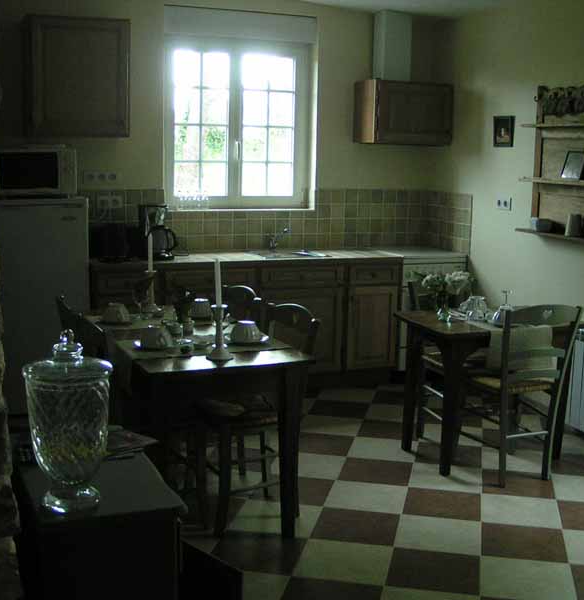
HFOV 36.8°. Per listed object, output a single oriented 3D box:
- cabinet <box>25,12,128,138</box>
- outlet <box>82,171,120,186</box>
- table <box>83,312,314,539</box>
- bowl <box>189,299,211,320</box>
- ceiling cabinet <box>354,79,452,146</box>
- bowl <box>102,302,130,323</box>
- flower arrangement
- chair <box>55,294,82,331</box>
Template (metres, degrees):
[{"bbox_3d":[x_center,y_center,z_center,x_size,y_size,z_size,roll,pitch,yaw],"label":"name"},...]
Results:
[{"bbox_3d":[-1.308,-1.335,5.320,0.595,0.700,0.350,-2,10,-21],"label":"cabinet"},{"bbox_3d":[-1.220,-0.784,5.631,0.230,0.082,0.020,-2,10,-21],"label":"outlet"},{"bbox_3d":[-0.453,0.510,3.956,0.700,0.725,1.280,-2,10,-21],"label":"table"},{"bbox_3d":[-0.449,0.047,4.327,0.130,0.080,0.130,1,9,0],"label":"bowl"},{"bbox_3d":[0.793,-1.312,6.228,0.610,0.430,0.350,-2,10,-21],"label":"ceiling cabinet"},{"bbox_3d":[-0.842,0.054,4.213,0.130,0.080,0.130,-2,10,-21],"label":"bowl"},{"bbox_3d":[0.755,-0.052,4.322,0.255,0.190,0.225,-2,10,-21],"label":"flower arrangement"},{"bbox_3d":[-0.814,0.425,4.015,0.460,0.857,0.420,-2,10,-21],"label":"chair"}]

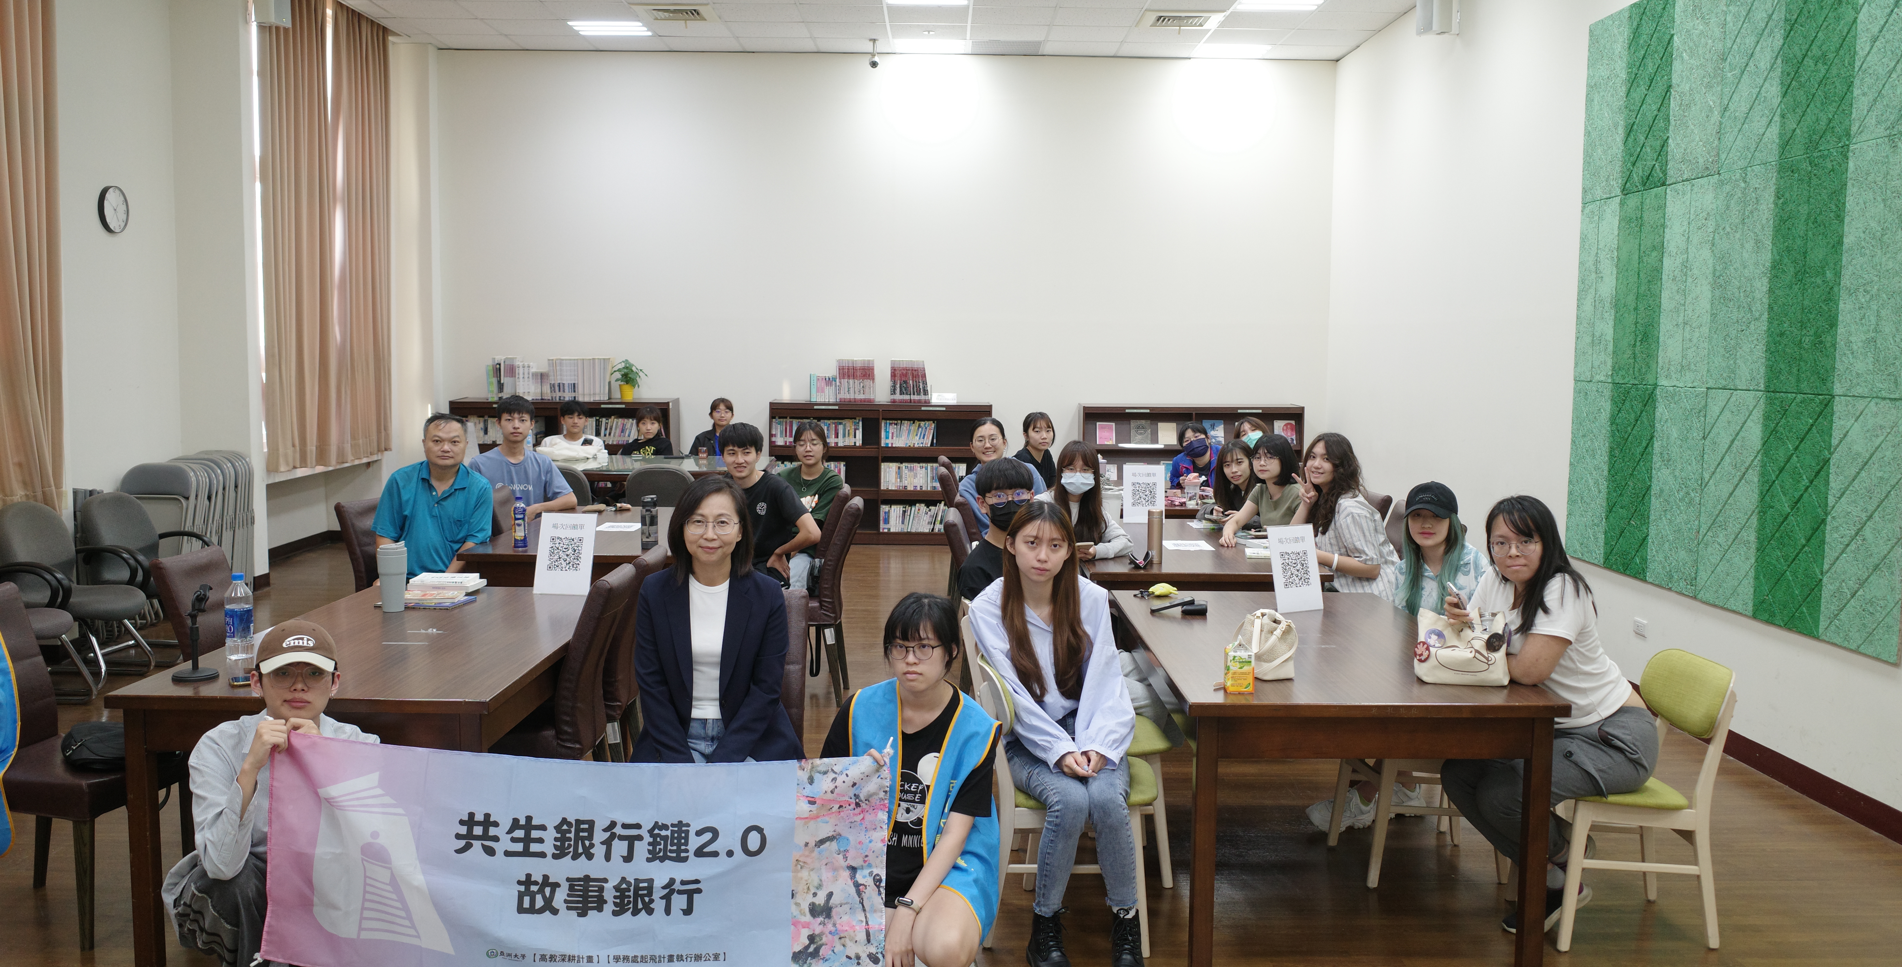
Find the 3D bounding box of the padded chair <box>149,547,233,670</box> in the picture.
[{"bbox_3d":[-2.217,0.693,4.877,0.580,0.950,0.440,1,5,3],"label":"padded chair"}]

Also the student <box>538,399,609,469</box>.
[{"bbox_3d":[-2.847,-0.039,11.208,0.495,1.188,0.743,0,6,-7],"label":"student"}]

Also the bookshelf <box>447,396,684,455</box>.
[{"bbox_3d":[-3.161,-0.105,12.186,1.770,1.130,0.430,1,5,-1],"label":"bookshelf"}]

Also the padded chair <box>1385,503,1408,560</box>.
[{"bbox_3d":[1.826,0.574,6.675,0.614,0.960,0.465,0,6,-5],"label":"padded chair"}]

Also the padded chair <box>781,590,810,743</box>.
[{"bbox_3d":[-0.624,0.798,3.948,0.450,0.950,0.580,1,5,-1],"label":"padded chair"}]

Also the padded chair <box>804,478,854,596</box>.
[{"bbox_3d":[-0.797,0.464,7.520,0.614,0.960,0.465,0,6,-1],"label":"padded chair"}]

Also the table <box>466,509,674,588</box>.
[{"bbox_3d":[-1.620,0.607,7.330,1.020,0.761,1.760,1,6,1],"label":"table"}]

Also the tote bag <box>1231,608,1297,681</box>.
[{"bbox_3d":[0.904,0.460,4.241,0.180,0.176,0.130,1,6,5],"label":"tote bag"}]

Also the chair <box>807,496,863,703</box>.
[{"bbox_3d":[-0.696,0.523,6.824,0.580,0.950,0.450,1,5,2],"label":"chair"}]

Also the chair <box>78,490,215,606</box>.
[{"bbox_3d":[-4.062,0.468,7.501,0.590,0.860,0.570,2,6,9],"label":"chair"}]

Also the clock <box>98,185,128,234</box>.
[{"bbox_3d":[-4.852,-1.586,8.563,0.044,0.282,0.282,0,6,-1],"label":"clock"}]

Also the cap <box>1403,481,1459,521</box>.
[{"bbox_3d":[1.527,0.058,4.719,0.173,0.129,0.242,3,6,24],"label":"cap"}]

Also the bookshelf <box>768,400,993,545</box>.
[{"bbox_3d":[-0.573,-0.090,12.163,1.802,1.143,0.376,1,6,0],"label":"bookshelf"}]

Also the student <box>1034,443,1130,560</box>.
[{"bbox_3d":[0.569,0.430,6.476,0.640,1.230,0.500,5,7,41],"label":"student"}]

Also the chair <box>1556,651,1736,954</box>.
[{"bbox_3d":[1.906,0.884,4.236,0.490,0.780,0.430,0,5,-3],"label":"chair"}]

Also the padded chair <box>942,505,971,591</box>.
[{"bbox_3d":[0.260,0.619,6.261,0.600,0.980,0.450,1,6,0],"label":"padded chair"}]

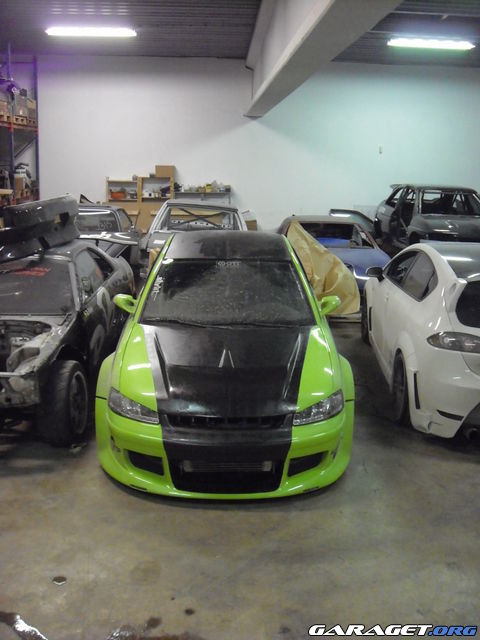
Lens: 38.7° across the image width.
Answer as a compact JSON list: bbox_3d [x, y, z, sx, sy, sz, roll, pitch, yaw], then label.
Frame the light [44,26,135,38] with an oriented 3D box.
[{"bbox_3d":[-2.551,-4.941,11.750,1.550,0.110,0.160,1,14,-2],"label":"light"}]

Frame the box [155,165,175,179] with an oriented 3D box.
[{"bbox_3d":[-1.709,-3.398,15.698,0.440,0.270,0.330,1,14,-2],"label":"box"}]

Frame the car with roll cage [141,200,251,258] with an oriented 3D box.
[{"bbox_3d":[-0.650,-1.231,11.508,1.660,1.400,4.200,3,13,-3],"label":"car with roll cage"}]

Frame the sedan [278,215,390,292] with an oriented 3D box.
[{"bbox_3d":[1.289,-1.006,11.013,1.710,1.370,4.350,1,14,-2],"label":"sedan"}]

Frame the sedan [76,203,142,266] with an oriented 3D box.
[{"bbox_3d":[-2.675,-1.261,11.759,1.700,1.340,4.200,1,14,-2],"label":"sedan"}]

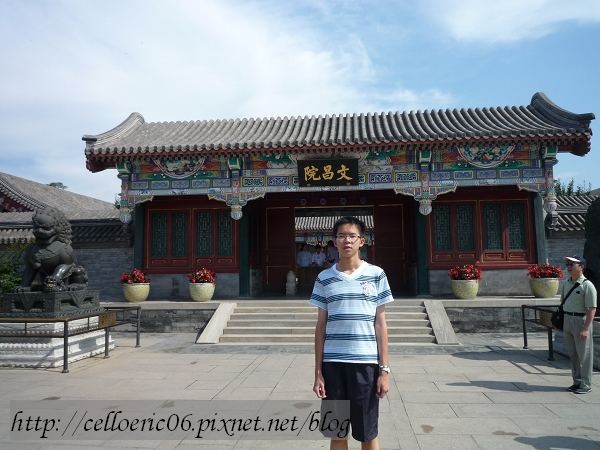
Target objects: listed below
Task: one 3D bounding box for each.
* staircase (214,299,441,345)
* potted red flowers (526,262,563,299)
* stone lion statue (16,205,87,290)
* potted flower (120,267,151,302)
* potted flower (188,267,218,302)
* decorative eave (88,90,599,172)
[{"bbox_3d":[0.619,2.234,10.073,4.750,0.760,1.680,-1,-6,5],"label":"staircase"},{"bbox_3d":[6.333,1.430,11.182,0.840,0.910,0.840,-1,-6,5],"label":"potted red flowers"},{"bbox_3d":[-4.690,0.482,8.329,0.840,1.600,1.150,-2,-6,7],"label":"stone lion statue"},{"bbox_3d":[-4.561,1.684,12.154,0.840,0.920,0.840,-1,-6,5],"label":"potted flower"},{"bbox_3d":[-2.679,1.640,11.986,0.810,0.920,0.810,-1,-6,5],"label":"potted flower"},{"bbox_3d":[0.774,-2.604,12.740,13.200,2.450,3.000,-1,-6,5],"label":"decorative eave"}]

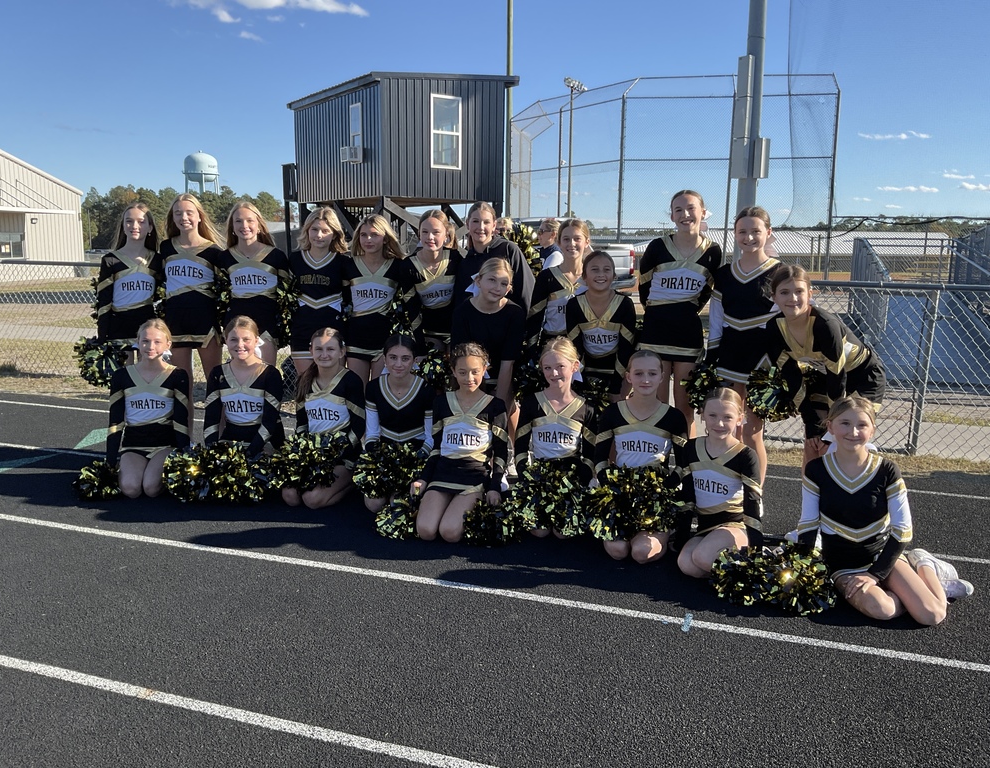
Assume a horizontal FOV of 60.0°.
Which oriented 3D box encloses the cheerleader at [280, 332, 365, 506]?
[{"bbox_3d":[-0.864,0.147,4.468,0.430,0.875,0.580,3,10,12],"label":"cheerleader"}]

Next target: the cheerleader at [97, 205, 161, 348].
[{"bbox_3d":[-2.087,-0.290,5.027,0.430,1.516,0.300,-3,10,-24],"label":"cheerleader"}]

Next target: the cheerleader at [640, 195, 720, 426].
[{"bbox_3d":[0.958,-0.177,4.410,0.420,1.600,0.300,3,10,11],"label":"cheerleader"}]

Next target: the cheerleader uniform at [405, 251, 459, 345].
[{"bbox_3d":[-0.325,-0.464,4.606,0.360,0.520,0.250,0,10,-2],"label":"cheerleader uniform"}]

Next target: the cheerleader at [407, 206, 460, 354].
[{"bbox_3d":[-0.327,-0.215,4.802,0.370,1.510,0.280,3,10,11],"label":"cheerleader"}]

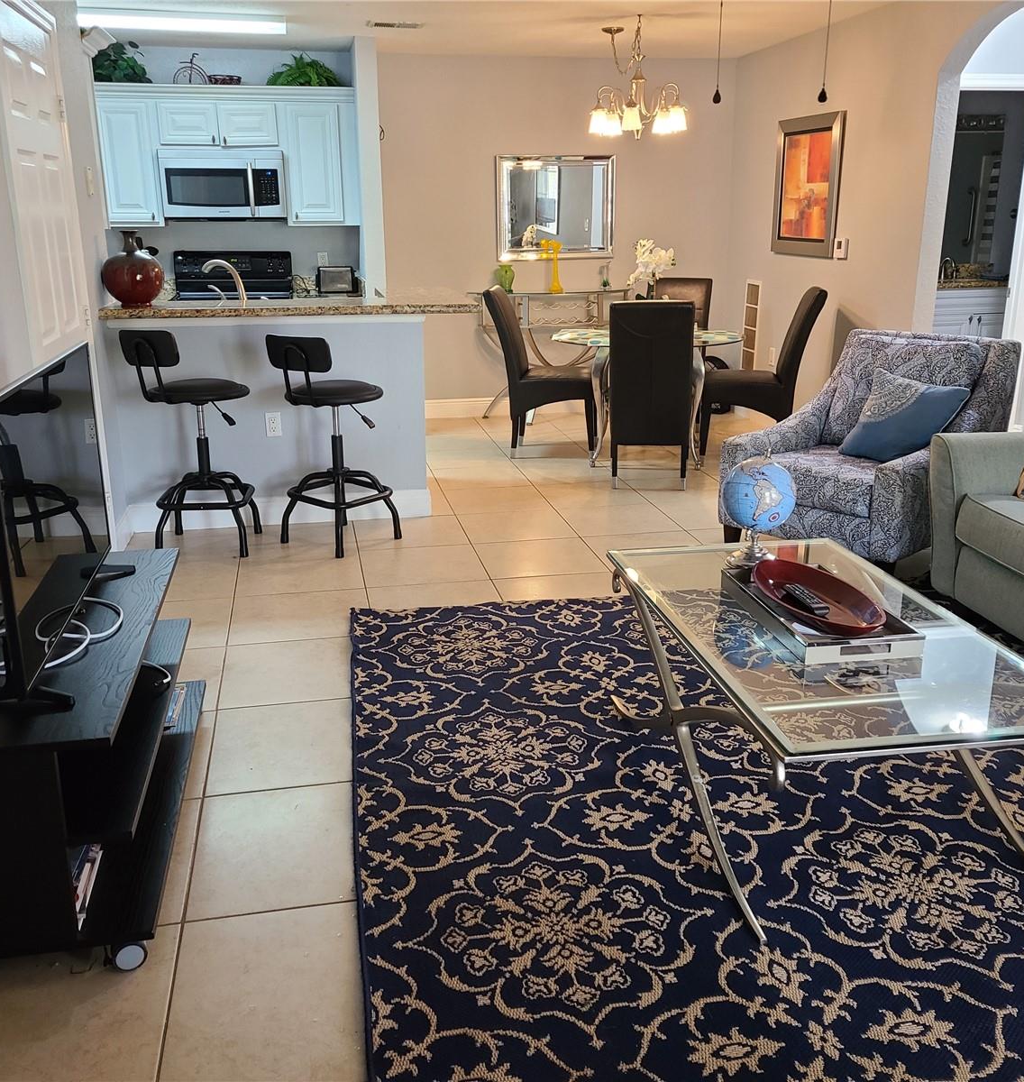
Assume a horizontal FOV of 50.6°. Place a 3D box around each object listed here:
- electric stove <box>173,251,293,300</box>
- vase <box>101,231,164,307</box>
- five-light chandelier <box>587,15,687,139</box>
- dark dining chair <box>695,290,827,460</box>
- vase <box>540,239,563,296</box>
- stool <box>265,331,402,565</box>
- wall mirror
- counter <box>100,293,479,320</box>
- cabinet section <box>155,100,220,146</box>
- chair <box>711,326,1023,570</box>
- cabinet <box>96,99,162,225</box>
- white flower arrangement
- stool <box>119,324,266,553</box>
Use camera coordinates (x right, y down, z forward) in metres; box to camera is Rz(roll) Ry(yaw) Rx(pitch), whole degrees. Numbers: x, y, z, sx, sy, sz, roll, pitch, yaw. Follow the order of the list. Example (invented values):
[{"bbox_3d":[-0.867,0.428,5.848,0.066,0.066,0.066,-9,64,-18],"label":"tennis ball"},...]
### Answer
[{"bbox_3d":[-1.814,-1.290,7.184,0.760,1.200,0.680,-3,17,-10],"label":"electric stove"},{"bbox_3d":[-1.636,-1.176,4.689,0.272,0.325,0.272,-4,18,-10],"label":"vase"},{"bbox_3d":[0.685,-2.509,5.886,0.560,0.620,0.560,-3,17,-10],"label":"five-light chandelier"},{"bbox_3d":[1.462,-0.967,6.421,0.650,1.000,0.450,2,17,6],"label":"dark dining chair"},{"bbox_3d":[0.318,-1.910,7.539,0.095,0.365,0.095,-3,17,-10],"label":"vase"},{"bbox_3d":[-0.799,-0.461,4.840,0.480,0.975,0.530,7,19,24],"label":"stool"},{"bbox_3d":[0.319,-2.325,7.570,0.840,0.710,0.050,-4,18,-10],"label":"wall mirror"},{"bbox_3d":[-0.991,-1.060,4.909,1.620,0.042,0.470,-4,18,-10],"label":"counter"},{"bbox_3d":[-2.040,-2.637,6.887,0.360,0.255,0.320,-4,17,-10],"label":"cabinet section"},{"bbox_3d":[1.575,-0.428,4.828,0.830,0.885,0.940,15,23,41],"label":"chair"},{"bbox_3d":[-2.396,-2.380,6.850,0.385,0.760,0.340,-4,18,-10],"label":"cabinet"},{"bbox_3d":[0.822,-1.490,6.362,0.300,0.550,0.240,-3,17,-10],"label":"white flower arrangement"},{"bbox_3d":[-1.400,-0.450,4.770,0.520,1.005,0.540,10,20,30],"label":"stool"}]

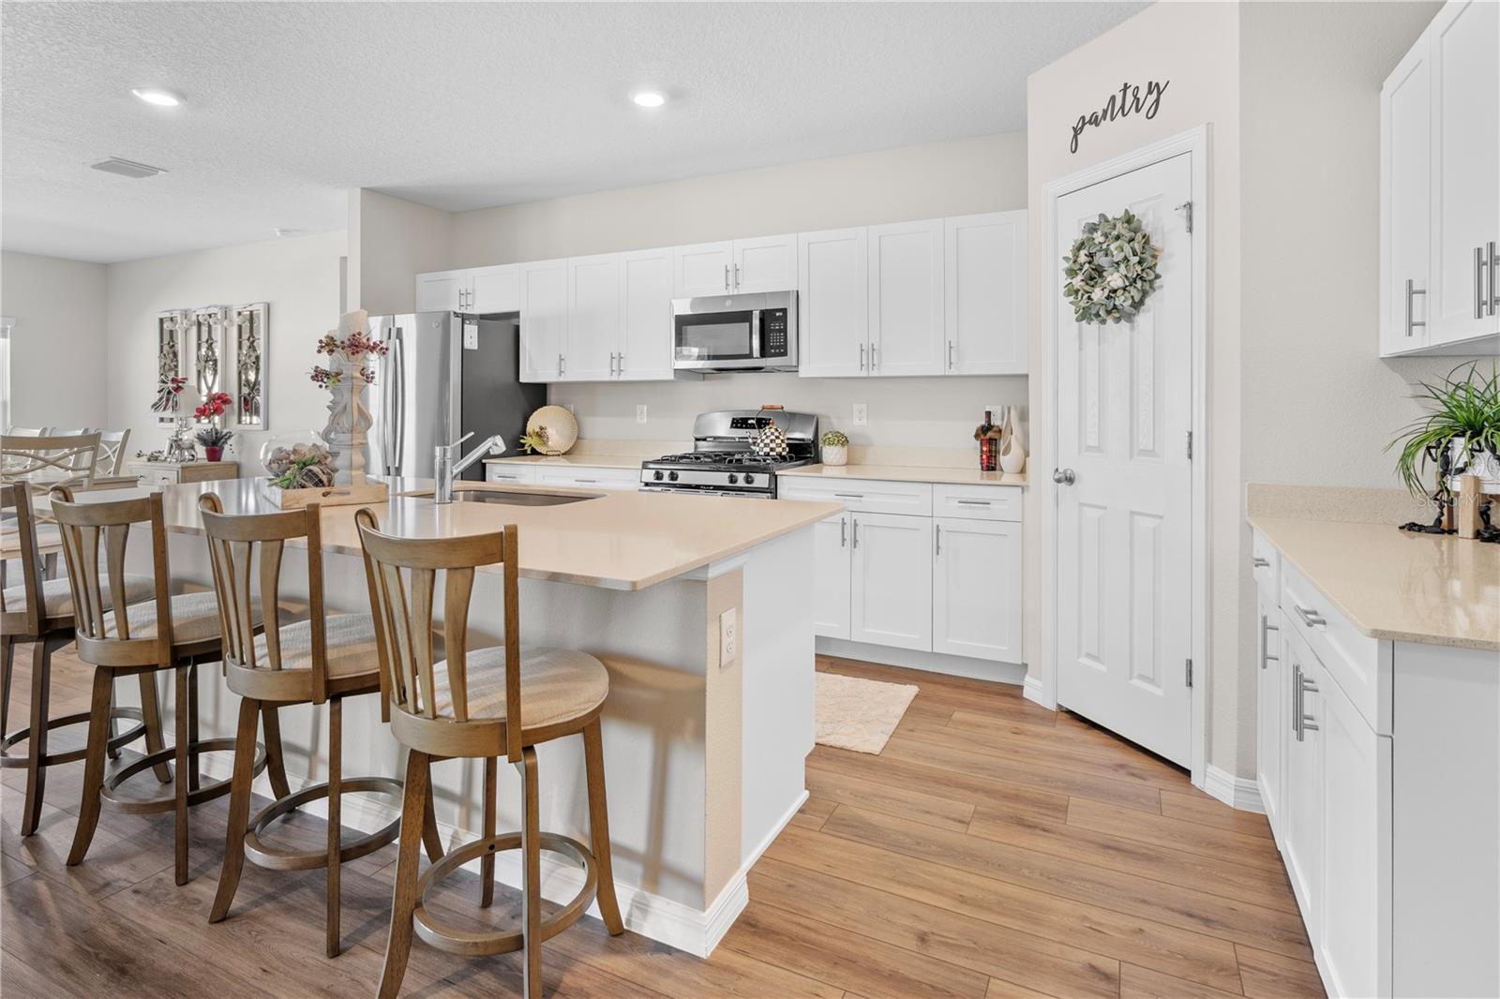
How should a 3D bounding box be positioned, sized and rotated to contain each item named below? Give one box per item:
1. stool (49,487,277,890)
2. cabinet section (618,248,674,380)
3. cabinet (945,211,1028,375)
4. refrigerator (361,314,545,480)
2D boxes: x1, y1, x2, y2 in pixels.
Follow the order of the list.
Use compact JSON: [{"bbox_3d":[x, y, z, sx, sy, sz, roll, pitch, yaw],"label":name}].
[{"bbox_3d":[-1.601,0.453,2.120,0.475,0.995,0.490,2,4,27],"label":"stool"},{"bbox_3d":[-0.536,-1.097,4.538,0.385,0.765,0.327,2,5,25],"label":"cabinet section"},{"bbox_3d":[1.193,-0.998,3.726,0.383,0.765,0.327,2,5,25],"label":"cabinet"},{"bbox_3d":[-1.966,-0.280,4.880,0.910,1.770,0.830,2,4,27],"label":"refrigerator"}]

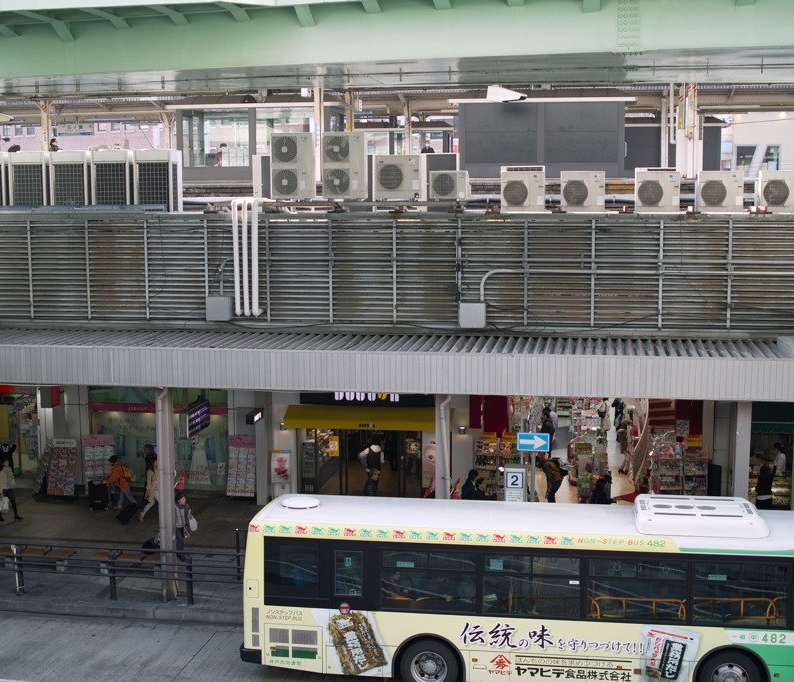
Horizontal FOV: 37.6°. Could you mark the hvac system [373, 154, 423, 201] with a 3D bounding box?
[{"bbox_3d":[0.048,-3.579,25.517,0.988,0.946,0.340,1,6,10],"label":"hvac system"}]

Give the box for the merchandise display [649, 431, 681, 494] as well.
[{"bbox_3d":[7.093,3.427,30.715,0.820,1.950,0.450,1,6,10],"label":"merchandise display"}]

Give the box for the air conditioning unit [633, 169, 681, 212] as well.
[{"bbox_3d":[5.505,-3.141,24.617,0.908,0.885,0.340,1,6,10],"label":"air conditioning unit"}]

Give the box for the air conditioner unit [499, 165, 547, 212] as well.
[{"bbox_3d":[2.732,-3.204,25.067,0.932,0.912,0.340,1,6,10],"label":"air conditioner unit"}]

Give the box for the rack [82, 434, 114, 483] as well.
[{"bbox_3d":[-8.108,3.395,31.565,0.840,1.720,0.450,-1,6,-6],"label":"rack"}]

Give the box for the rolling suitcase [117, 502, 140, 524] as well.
[{"bbox_3d":[-6.645,4.274,28.800,0.500,0.230,0.350,-42,-2,12],"label":"rolling suitcase"}]

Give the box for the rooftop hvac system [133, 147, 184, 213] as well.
[{"bbox_3d":[-5.632,-3.725,27.563,0.895,1.538,0.740,1,6,10],"label":"rooftop hvac system"}]

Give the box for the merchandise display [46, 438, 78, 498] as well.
[{"bbox_3d":[-8.762,3.398,30.511,0.841,1.657,0.440,1,7,8],"label":"merchandise display"}]

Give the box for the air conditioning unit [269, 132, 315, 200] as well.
[{"bbox_3d":[-2.170,-3.712,24.838,0.905,1.385,0.330,1,6,10],"label":"air conditioning unit"}]

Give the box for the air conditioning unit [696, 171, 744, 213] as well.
[{"bbox_3d":[6.903,-3.170,24.842,0.893,0.867,0.330,1,7,8],"label":"air conditioning unit"}]

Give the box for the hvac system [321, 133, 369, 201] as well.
[{"bbox_3d":[-1.145,-3.876,25.807,0.940,1.430,0.330,1,7,8],"label":"hvac system"}]

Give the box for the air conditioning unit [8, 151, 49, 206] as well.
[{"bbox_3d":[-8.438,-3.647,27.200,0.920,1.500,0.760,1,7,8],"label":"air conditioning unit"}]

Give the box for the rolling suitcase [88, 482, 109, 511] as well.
[{"bbox_3d":[-7.772,4.003,30.390,0.500,0.770,0.330,0,6,0],"label":"rolling suitcase"}]

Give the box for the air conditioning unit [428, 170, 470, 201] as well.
[{"bbox_3d":[1.140,-3.410,25.526,0.805,0.598,0.310,1,7,8],"label":"air conditioning unit"}]

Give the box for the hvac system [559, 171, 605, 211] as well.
[{"bbox_3d":[3.982,-3.164,24.867,0.925,0.888,0.340,1,6,10],"label":"hvac system"}]

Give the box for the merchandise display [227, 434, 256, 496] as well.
[{"bbox_3d":[-4.203,3.492,31.611,0.740,1.740,0.420,1,6,10],"label":"merchandise display"}]

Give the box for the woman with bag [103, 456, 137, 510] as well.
[{"bbox_3d":[-7.374,3.733,31.023,0.800,1.420,0.550,-2,6,-13],"label":"woman with bag"}]

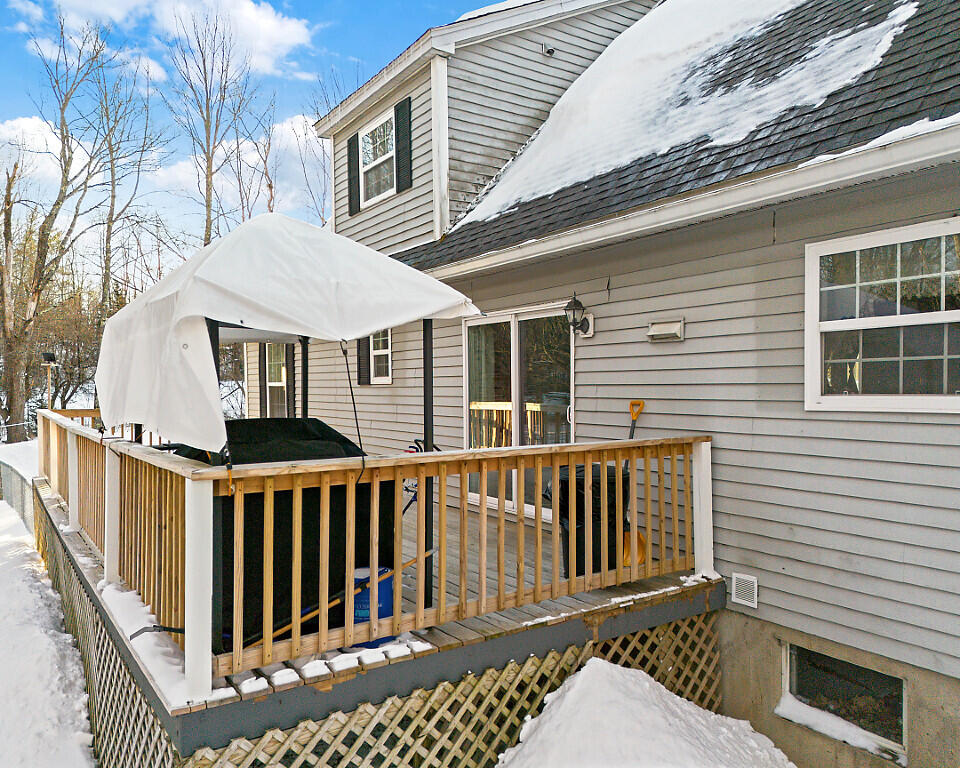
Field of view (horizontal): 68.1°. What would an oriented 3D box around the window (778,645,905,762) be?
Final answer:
[{"bbox_3d":[2.242,1.917,4.382,0.100,0.460,0.788,0,0,-34],"label":"window"}]

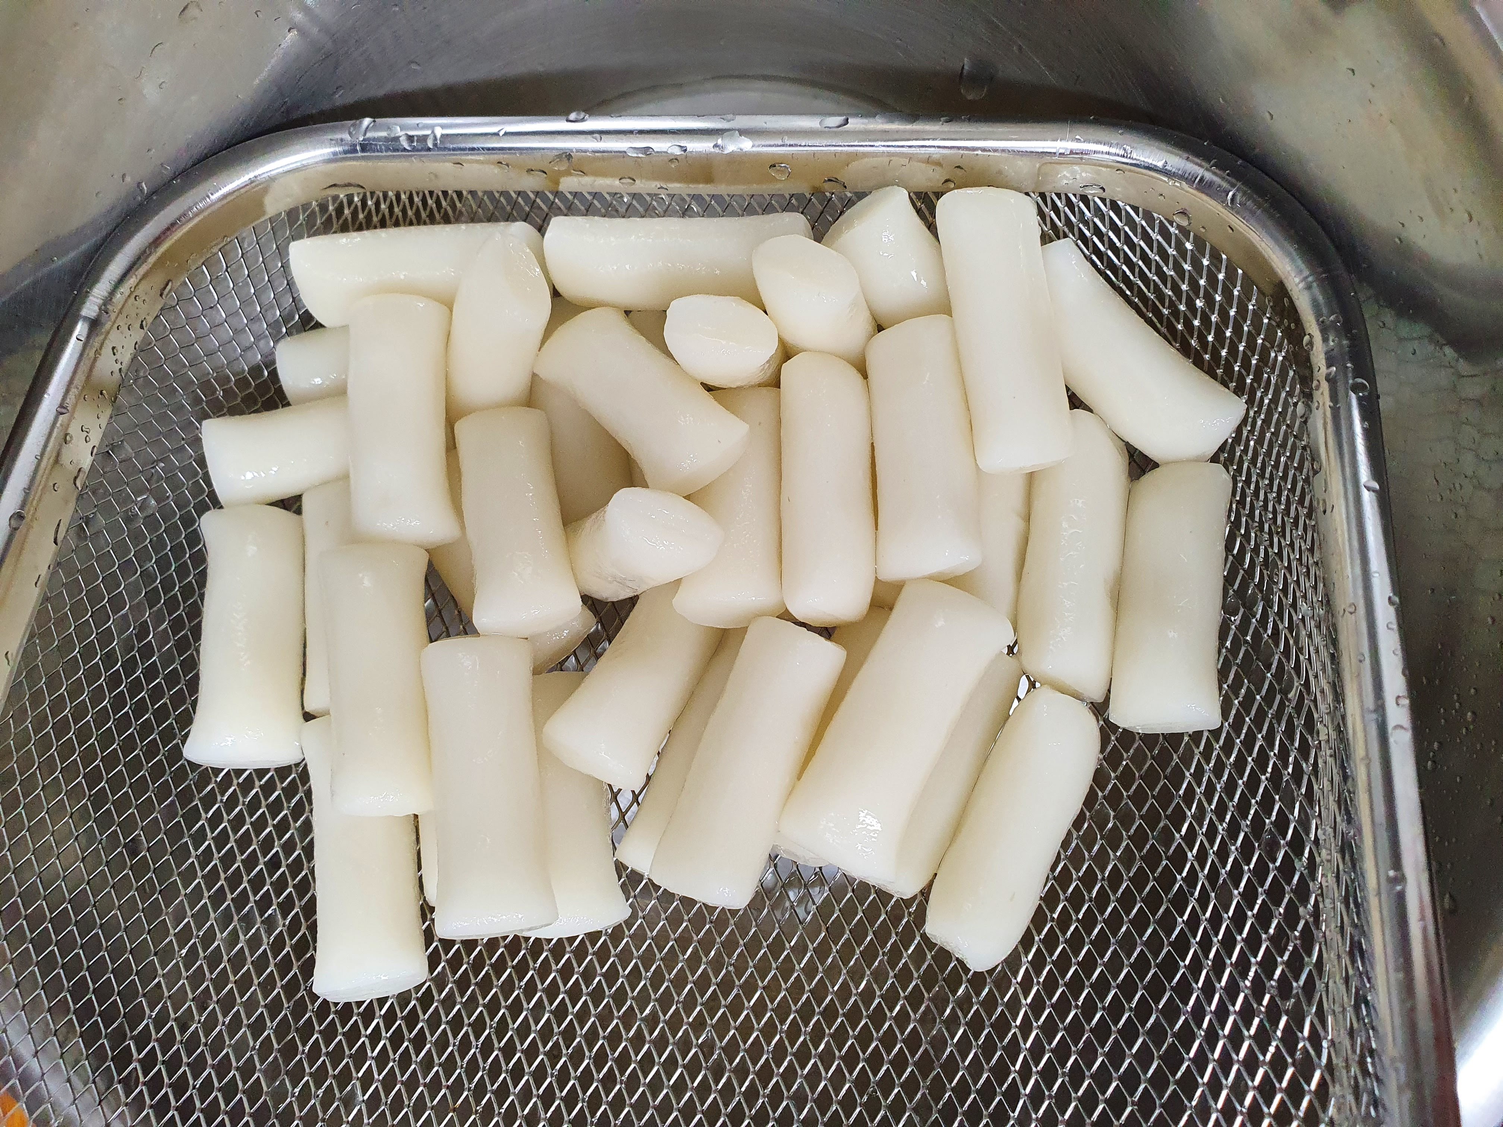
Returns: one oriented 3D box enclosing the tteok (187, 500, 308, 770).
[{"bbox_3d":[-0.114,0.017,0.257,0.023,0.023,0.056,-7,72,2],"label":"tteok"}]

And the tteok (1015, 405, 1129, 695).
[{"bbox_3d":[0.067,-0.002,0.232,0.019,0.020,0.057,7,75,5],"label":"tteok"}]

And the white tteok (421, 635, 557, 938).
[{"bbox_3d":[-0.049,0.040,0.209,0.021,0.020,0.052,-12,59,-2],"label":"white tteok"}]

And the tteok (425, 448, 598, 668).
[{"bbox_3d":[-0.057,-0.005,0.243,0.021,0.020,0.055,-34,72,-10],"label":"tteok"}]

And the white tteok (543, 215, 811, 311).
[{"bbox_3d":[-0.017,-0.069,0.258,0.059,0.019,0.019,-2,70,2],"label":"white tteok"}]

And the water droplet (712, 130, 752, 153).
[{"bbox_3d":[-0.004,-0.091,0.243,0.008,0.003,0.004,-1,72,2],"label":"water droplet"}]

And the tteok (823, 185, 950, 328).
[{"bbox_3d":[0.035,-0.048,0.243,0.021,0.020,0.056,-23,96,-6],"label":"tteok"}]

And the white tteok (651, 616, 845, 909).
[{"bbox_3d":[0.000,0.038,0.222,0.023,0.021,0.053,19,76,8],"label":"white tteok"}]

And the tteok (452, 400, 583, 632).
[{"bbox_3d":[-0.051,-0.010,0.245,0.022,0.022,0.047,-14,54,0],"label":"tteok"}]

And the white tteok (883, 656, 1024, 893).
[{"bbox_3d":[0.037,0.038,0.229,0.023,0.021,0.053,21,74,9],"label":"white tteok"}]

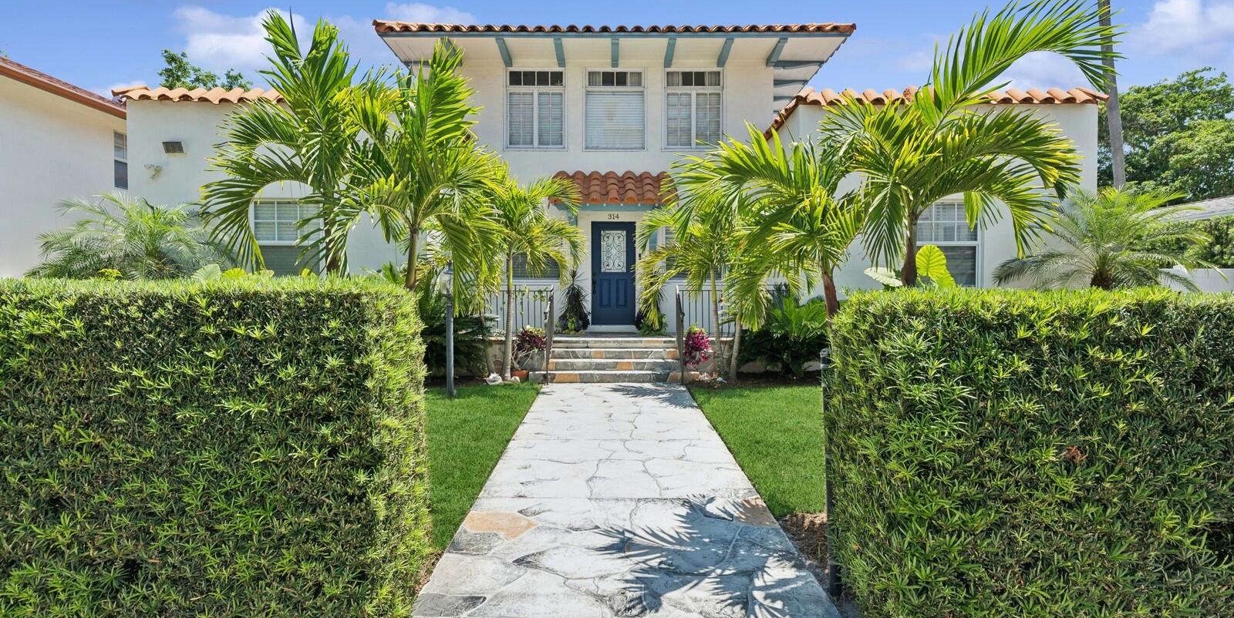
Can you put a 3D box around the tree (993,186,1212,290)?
[{"bbox_3d":[5.600,0.000,6.800,2.500,2.800,2.400,0,1,0],"label":"tree"}]

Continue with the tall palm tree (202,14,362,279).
[{"bbox_3d":[-2.800,-0.450,4.950,1.550,4.000,1.600,0,1,0],"label":"tall palm tree"}]

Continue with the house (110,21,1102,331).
[{"bbox_3d":[-0.200,-2.400,14.800,16.600,7.000,10.800,0,1,0],"label":"house"}]

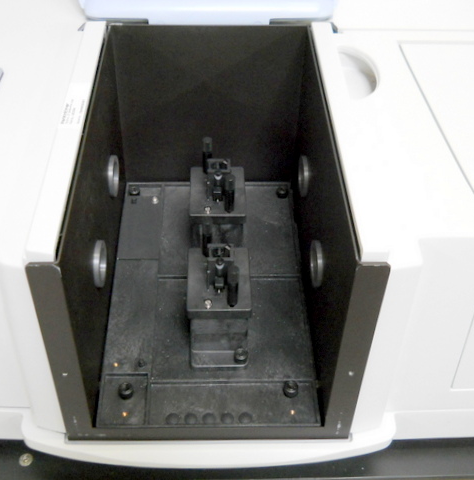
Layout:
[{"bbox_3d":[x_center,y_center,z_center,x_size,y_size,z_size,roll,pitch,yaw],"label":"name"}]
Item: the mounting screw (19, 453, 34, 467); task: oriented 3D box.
[{"bbox_3d":[-0.191,0.200,0.621,0.013,0.005,0.013,0,45,-2],"label":"mounting screw"}]

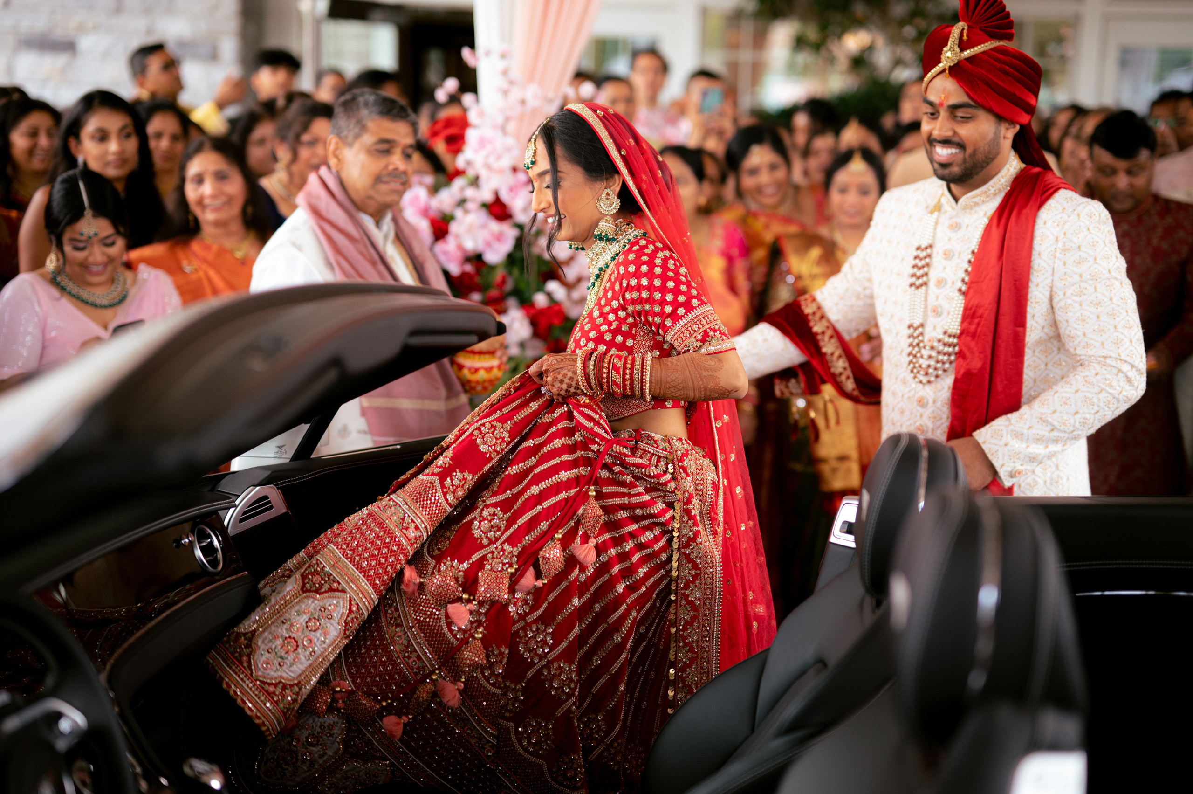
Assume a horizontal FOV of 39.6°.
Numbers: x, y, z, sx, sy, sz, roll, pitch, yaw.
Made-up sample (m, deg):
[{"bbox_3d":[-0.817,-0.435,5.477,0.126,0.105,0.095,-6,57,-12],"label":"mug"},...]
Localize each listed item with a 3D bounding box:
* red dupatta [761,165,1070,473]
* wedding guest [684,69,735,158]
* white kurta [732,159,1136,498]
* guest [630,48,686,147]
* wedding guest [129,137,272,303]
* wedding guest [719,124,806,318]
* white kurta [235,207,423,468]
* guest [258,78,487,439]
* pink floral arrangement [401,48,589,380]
[{"bbox_3d":[0.605,-0.032,2.913,0.480,0.740,0.460,9,13,40],"label":"red dupatta"},{"bbox_3d":[0.441,-0.465,6.868,0.500,1.750,0.450,2,10,8],"label":"wedding guest"},{"bbox_3d":[0.611,0.093,2.931,0.580,1.030,0.480,9,13,40],"label":"white kurta"},{"bbox_3d":[0.243,-0.673,7.548,0.480,1.780,0.320,1,10,5],"label":"guest"},{"bbox_3d":[-0.960,0.139,4.181,0.470,1.570,0.330,-3,10,-22],"label":"wedding guest"},{"bbox_3d":[0.459,0.026,4.783,0.470,1.600,0.340,2,10,10],"label":"wedding guest"},{"bbox_3d":[-0.497,0.089,3.433,0.500,1.000,0.360,-7,12,-38],"label":"white kurta"},{"bbox_3d":[-0.468,0.205,3.489,0.530,1.680,0.400,-7,12,-38],"label":"guest"},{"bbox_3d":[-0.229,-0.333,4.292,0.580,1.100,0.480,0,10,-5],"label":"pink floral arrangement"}]

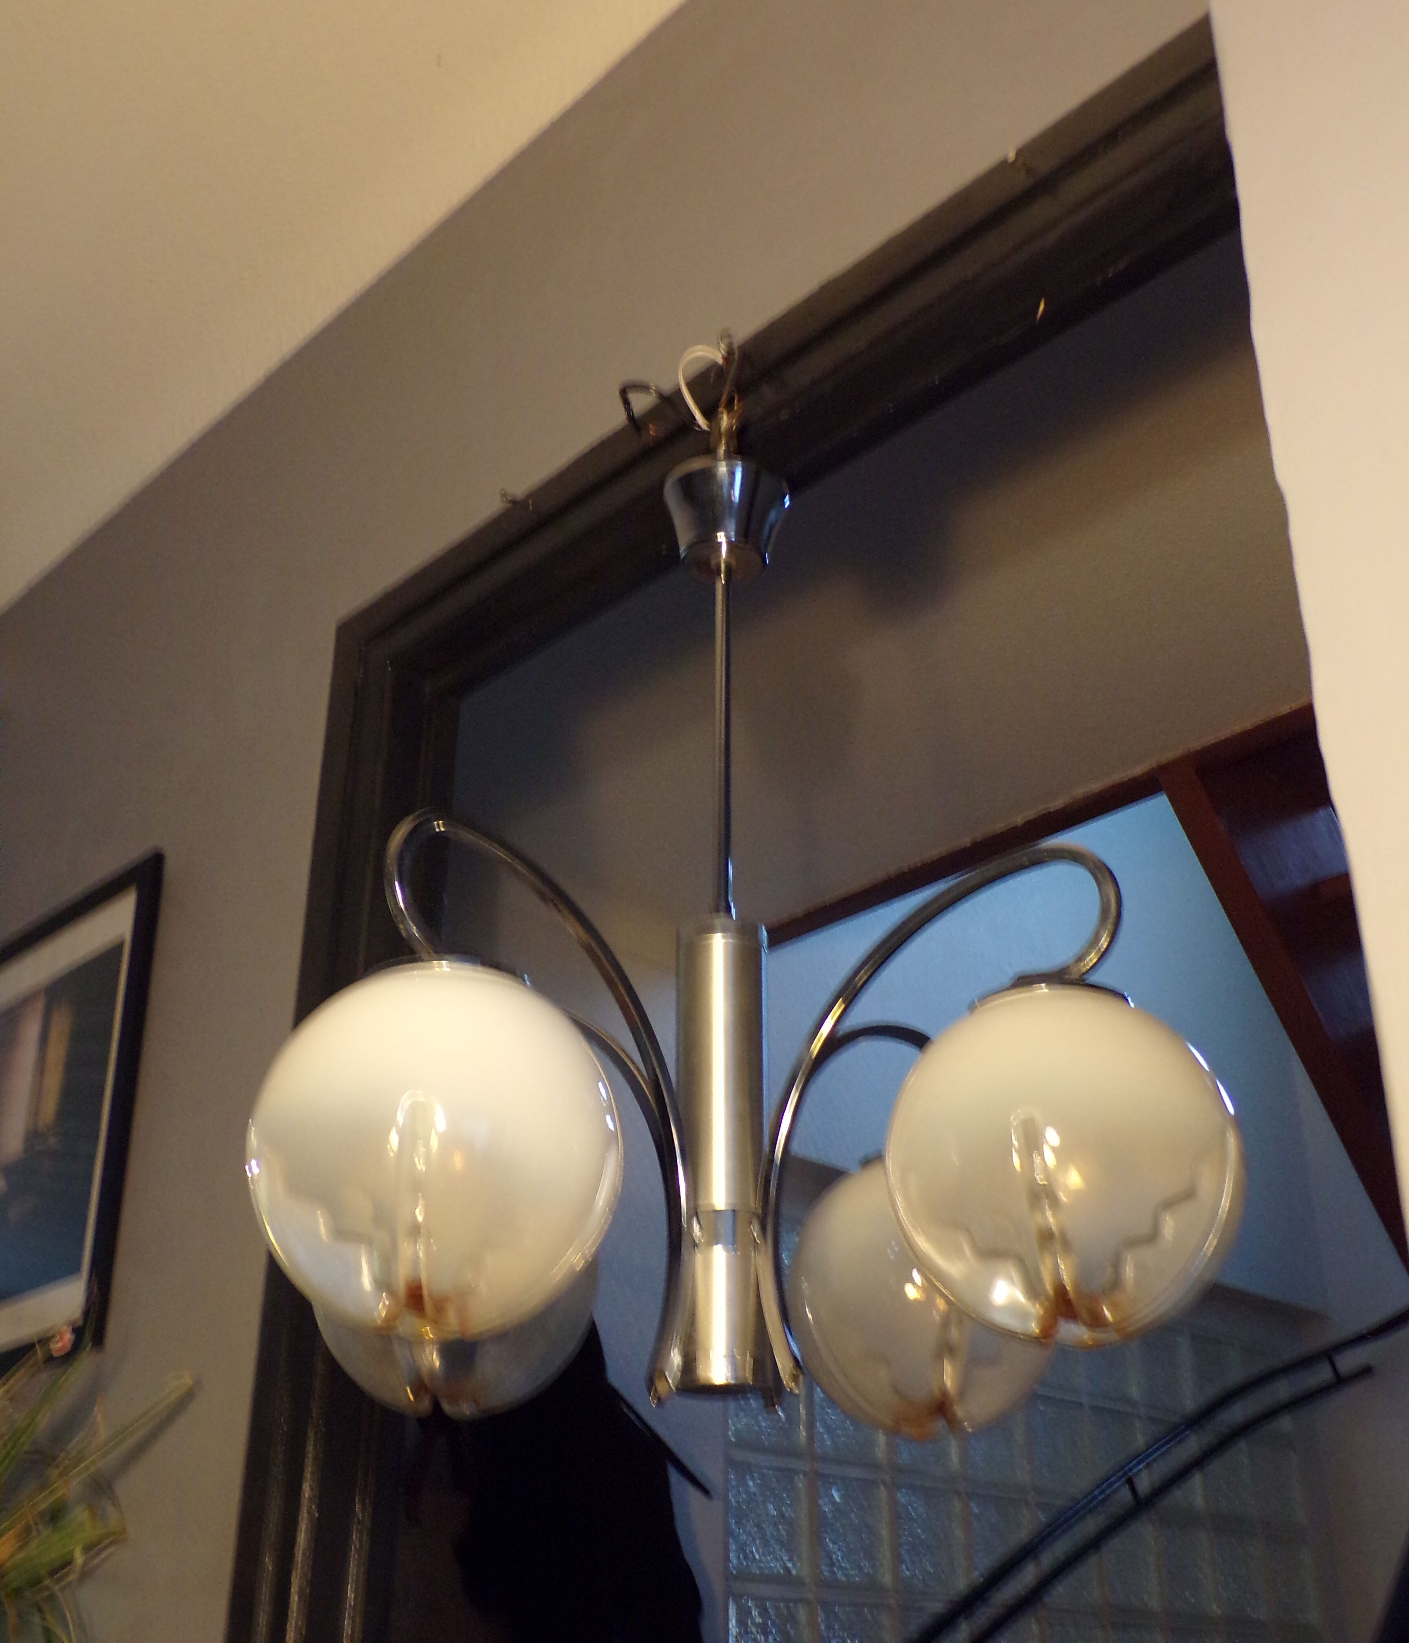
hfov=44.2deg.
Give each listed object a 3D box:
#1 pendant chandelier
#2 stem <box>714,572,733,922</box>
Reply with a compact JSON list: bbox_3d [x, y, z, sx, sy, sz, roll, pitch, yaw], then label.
[{"bbox_3d":[0.011,-0.019,1.057,0.458,0.709,0.458,3,-27,-5],"label":"pendant chandelier"},{"bbox_3d":[0.011,-0.055,1.075,0.010,0.252,0.010,3,-27,-5],"label":"stem"}]

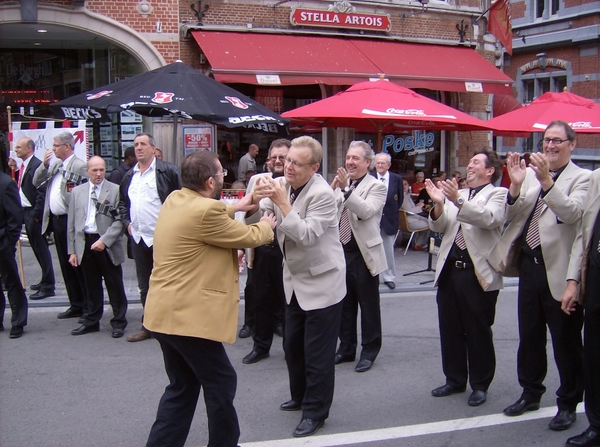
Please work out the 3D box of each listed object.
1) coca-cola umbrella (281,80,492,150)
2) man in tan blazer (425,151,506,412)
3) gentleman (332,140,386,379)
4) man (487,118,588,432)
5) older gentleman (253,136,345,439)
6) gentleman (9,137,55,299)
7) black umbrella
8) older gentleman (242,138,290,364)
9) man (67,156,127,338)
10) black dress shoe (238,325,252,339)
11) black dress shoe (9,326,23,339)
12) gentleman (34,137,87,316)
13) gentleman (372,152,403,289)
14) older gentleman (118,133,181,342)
[{"bbox_3d":[1.250,-0.818,9.566,2.850,2.742,2.850,1,6,2],"label":"coca-cola umbrella"},{"bbox_3d":[1.157,0.345,4.219,0.540,1.670,0.540,5,7,40],"label":"man in tan blazer"},{"bbox_3d":[0.420,0.236,4.816,0.510,1.750,0.440,5,7,42],"label":"gentleman"},{"bbox_3d":[1.466,0.306,3.756,0.490,1.820,0.540,-4,7,-40],"label":"man"},{"bbox_3d":[0.002,0.355,3.753,0.500,1.730,0.500,-5,7,-42],"label":"older gentleman"},{"bbox_3d":[-2.957,-0.079,6.866,0.520,1.730,0.550,-2,6,-28],"label":"gentleman"},{"bbox_3d":[-1.716,-0.721,8.165,3.100,2.776,3.100,0,6,-5],"label":"black umbrella"},{"bbox_3d":[-0.196,0.211,5.065,0.580,1.750,0.450,2,6,15],"label":"older gentleman"},{"bbox_3d":[-1.902,0.200,5.805,0.540,1.650,0.360,1,6,13],"label":"man"},{"bbox_3d":[-0.461,0.965,5.769,0.110,0.110,0.300,2,6,14],"label":"black dress shoe"},{"bbox_3d":[-2.599,0.961,5.747,0.110,0.110,0.300,-1,6,-14],"label":"black dress shoe"},{"bbox_3d":[-2.289,0.016,6.190,0.520,1.860,0.430,4,7,33],"label":"gentleman"},{"bbox_3d":[1.038,-0.065,7.520,0.520,1.640,0.360,1,6,8],"label":"gentleman"},{"bbox_3d":[-1.338,0.122,5.511,0.590,1.820,0.390,2,6,18],"label":"older gentleman"}]

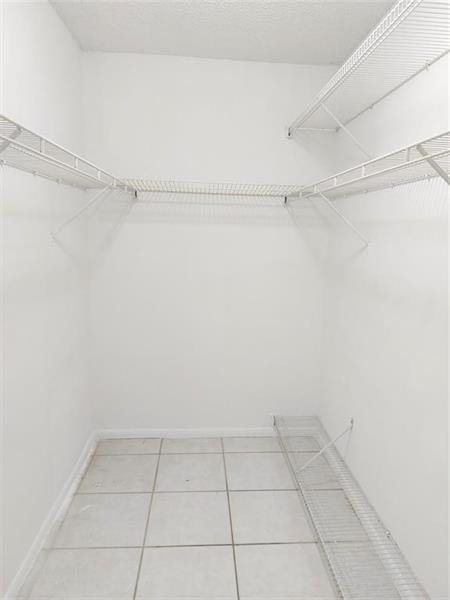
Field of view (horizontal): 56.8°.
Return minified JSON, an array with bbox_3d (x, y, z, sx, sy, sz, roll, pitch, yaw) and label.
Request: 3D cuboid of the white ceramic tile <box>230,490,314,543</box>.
[{"bbox_3d":[0.231,1.108,2.135,0.405,0.010,0.403,1,9,-4],"label":"white ceramic tile"}]

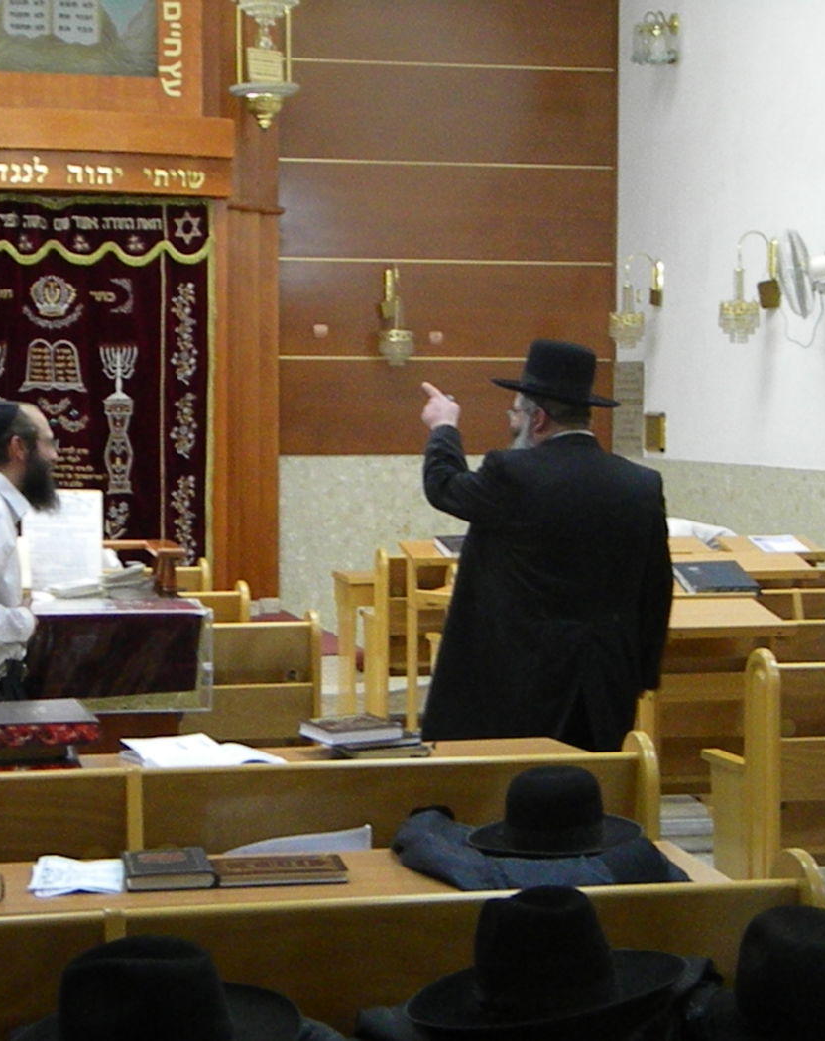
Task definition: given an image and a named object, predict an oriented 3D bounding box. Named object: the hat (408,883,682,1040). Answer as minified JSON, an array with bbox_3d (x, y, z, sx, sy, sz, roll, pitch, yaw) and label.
[{"bbox_3d":[0.162,0.521,2.700,0.315,0.130,0.355,-2,4,-37],"label":"hat"}]

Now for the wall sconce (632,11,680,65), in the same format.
[{"bbox_3d":[1.479,-2.921,13.609,0.210,0.305,0.370,-1,3,-13],"label":"wall sconce"}]

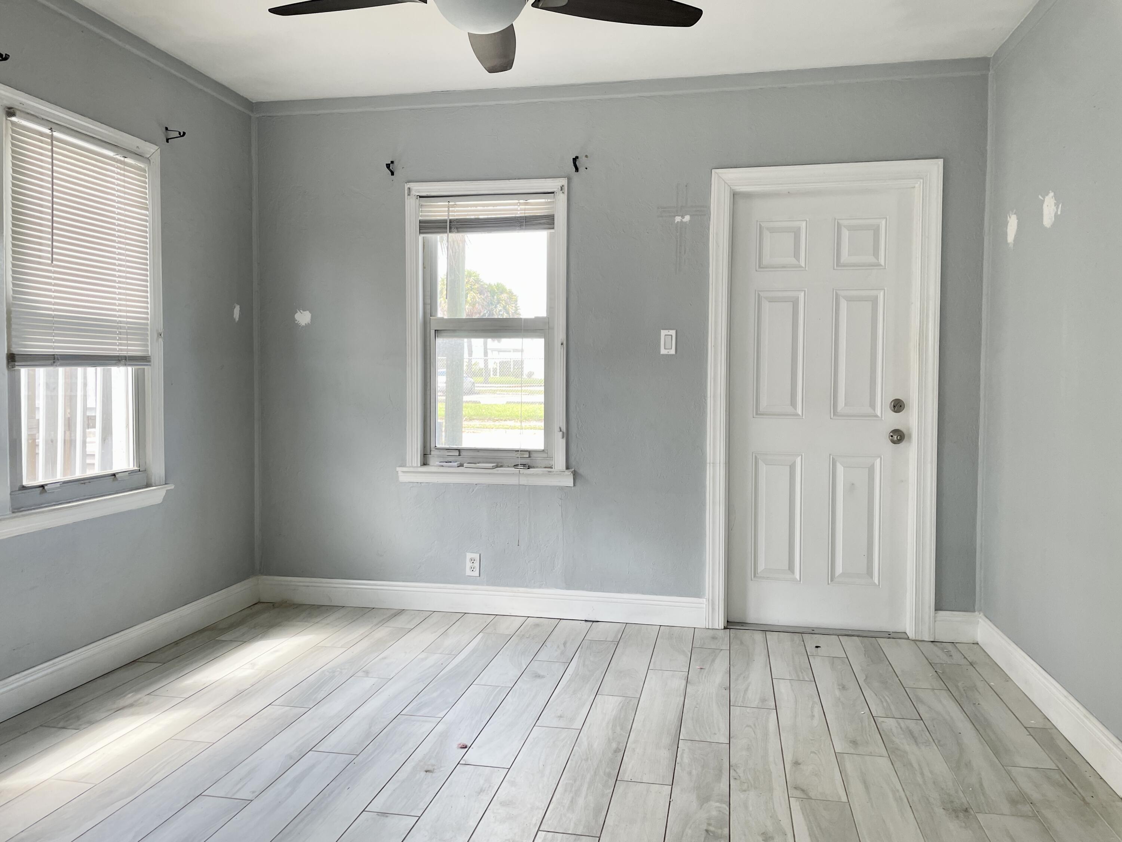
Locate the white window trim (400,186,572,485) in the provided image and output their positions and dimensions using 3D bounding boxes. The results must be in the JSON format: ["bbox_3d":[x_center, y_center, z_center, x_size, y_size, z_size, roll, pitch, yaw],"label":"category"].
[{"bbox_3d":[-0.365,-0.415,4.016,0.870,1.437,0.090,1,3,11],"label":"white window trim"}]

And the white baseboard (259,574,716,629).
[{"bbox_3d":[-0.438,0.870,4.089,2.247,0.136,0.020,1,3,11],"label":"white baseboard"}]

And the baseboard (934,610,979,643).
[{"bbox_3d":[1.715,0.893,3.658,0.177,0.137,0.020,1,3,11],"label":"baseboard"}]

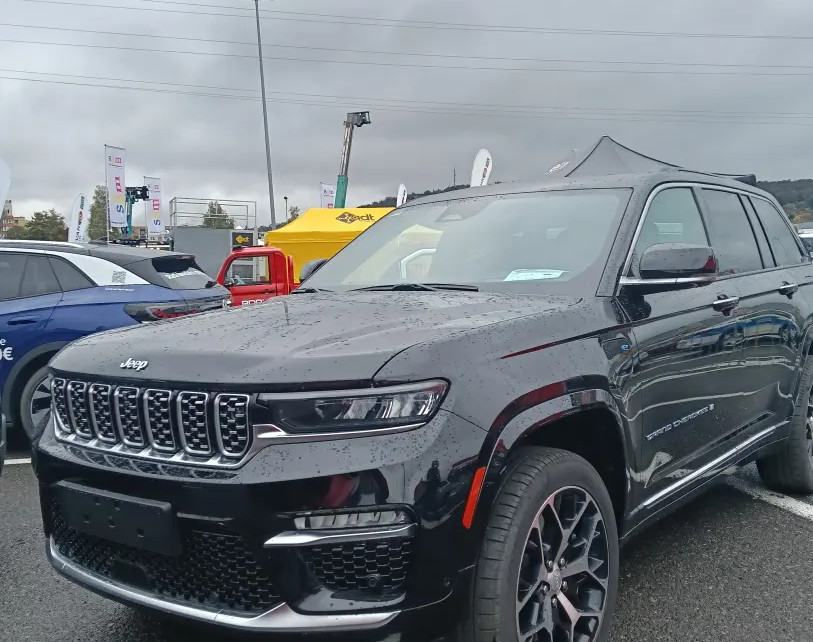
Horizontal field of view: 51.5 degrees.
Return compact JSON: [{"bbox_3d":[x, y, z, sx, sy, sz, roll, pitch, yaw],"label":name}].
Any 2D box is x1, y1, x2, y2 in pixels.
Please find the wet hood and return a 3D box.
[{"bbox_3d":[-0.370,0.024,2.928,1.500,0.230,1.410,0,3,38],"label":"wet hood"}]

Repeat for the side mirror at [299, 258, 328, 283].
[{"bbox_3d":[-0.450,-0.231,4.347,0.250,0.170,0.160,1,4,39],"label":"side mirror"}]

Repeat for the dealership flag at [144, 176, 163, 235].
[{"bbox_3d":[-13.317,-6.027,44.400,0.080,3.000,1.000,1,4,40],"label":"dealership flag"}]

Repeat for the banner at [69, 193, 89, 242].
[{"bbox_3d":[-10.499,-2.247,27.000,0.720,3.200,0.080,-3,4,-27],"label":"banner"}]

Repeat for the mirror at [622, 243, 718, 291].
[{"bbox_3d":[0.991,-0.206,3.101,0.250,0.160,0.210,0,3,38],"label":"mirror"}]

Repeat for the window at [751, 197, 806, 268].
[{"bbox_3d":[2.139,-0.501,4.899,0.050,0.428,0.641,-27,-13,36],"label":"window"}]

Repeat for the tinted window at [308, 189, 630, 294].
[{"bbox_3d":[0.207,-0.343,3.655,1.550,0.140,0.840,1,37,39],"label":"tinted window"}]

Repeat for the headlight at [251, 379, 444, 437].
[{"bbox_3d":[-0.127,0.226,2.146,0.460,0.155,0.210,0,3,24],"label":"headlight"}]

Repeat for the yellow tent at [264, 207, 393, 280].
[{"bbox_3d":[-1.186,-1.755,25.545,6.000,3.300,3.000,-2,3,-11],"label":"yellow tent"}]

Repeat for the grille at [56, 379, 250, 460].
[{"bbox_3d":[-0.776,0.280,2.410,0.940,0.190,0.100,0,3,38],"label":"grille"}]

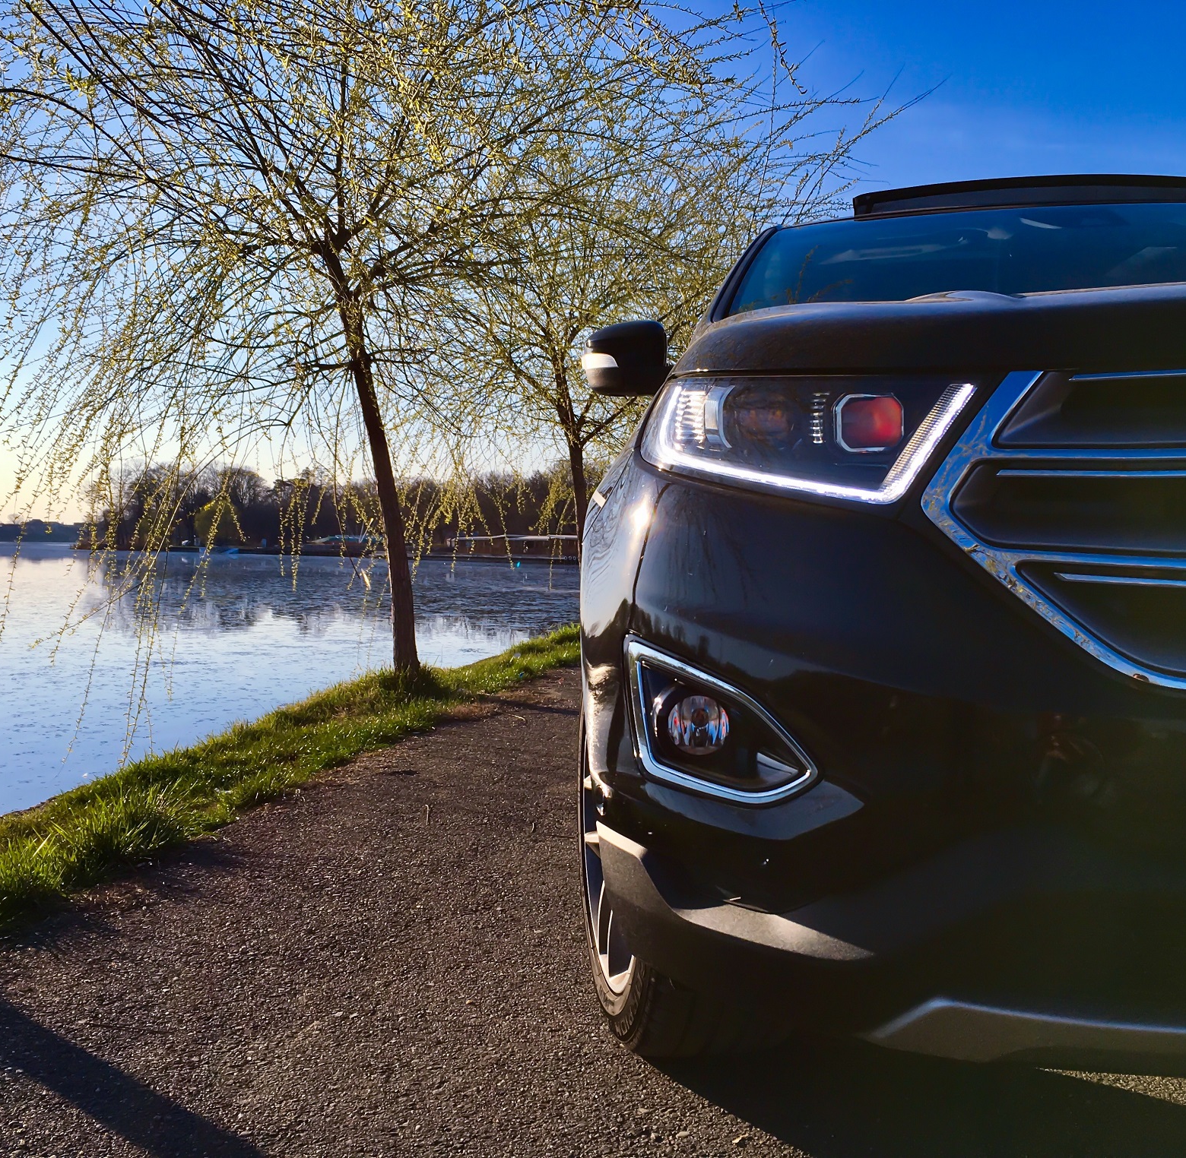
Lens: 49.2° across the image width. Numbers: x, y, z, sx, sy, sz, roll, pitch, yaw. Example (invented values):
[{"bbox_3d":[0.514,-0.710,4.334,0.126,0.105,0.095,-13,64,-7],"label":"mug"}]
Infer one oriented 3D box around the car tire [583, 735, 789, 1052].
[{"bbox_3d":[0.152,0.404,2.165,0.250,0.735,0.735,0,2,-10],"label":"car tire"}]

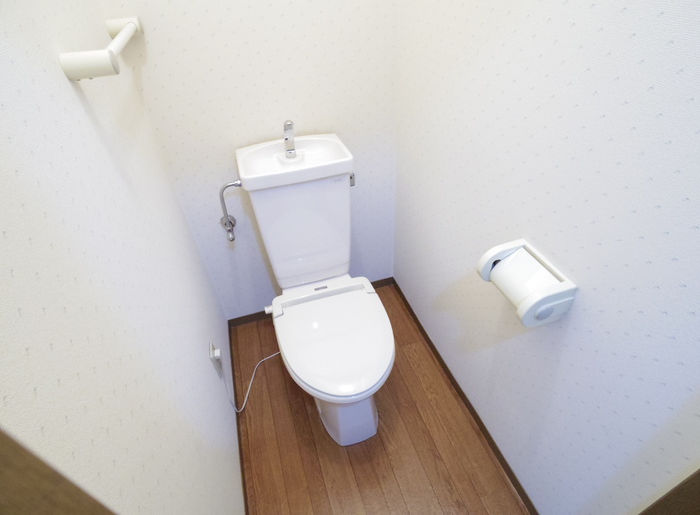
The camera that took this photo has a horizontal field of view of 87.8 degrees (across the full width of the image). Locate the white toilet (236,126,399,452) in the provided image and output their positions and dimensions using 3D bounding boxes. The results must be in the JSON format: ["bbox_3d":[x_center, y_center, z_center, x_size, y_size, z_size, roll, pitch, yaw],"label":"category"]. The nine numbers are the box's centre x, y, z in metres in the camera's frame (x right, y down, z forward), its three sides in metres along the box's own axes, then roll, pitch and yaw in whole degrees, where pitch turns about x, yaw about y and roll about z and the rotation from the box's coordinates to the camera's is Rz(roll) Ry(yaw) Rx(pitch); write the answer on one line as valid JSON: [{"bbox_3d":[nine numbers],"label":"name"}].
[{"bbox_3d":[-0.085,0.139,1.226,0.359,0.822,0.734,-14,40,-11],"label":"white toilet"}]

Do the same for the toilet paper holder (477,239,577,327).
[{"bbox_3d":[0.367,0.055,0.785,0.114,0.092,0.165,-14,40,-11],"label":"toilet paper holder"}]

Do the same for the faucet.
[{"bbox_3d":[-0.183,-0.365,1.135,0.030,0.125,0.080,-14,40,-11],"label":"faucet"}]

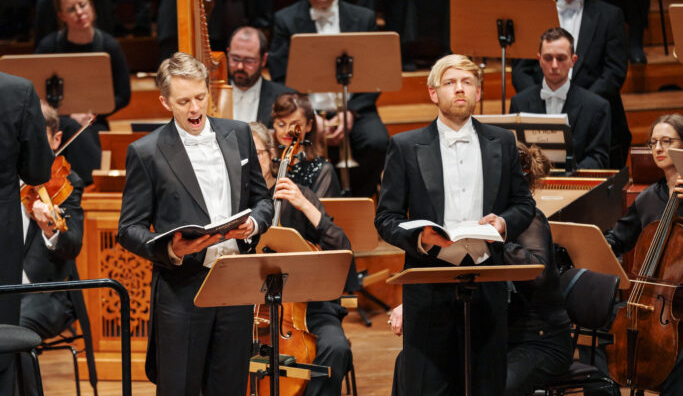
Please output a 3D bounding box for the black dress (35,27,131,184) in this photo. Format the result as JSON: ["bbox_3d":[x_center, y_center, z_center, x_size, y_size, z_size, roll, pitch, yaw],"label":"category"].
[{"bbox_3d":[-1.237,-0.399,26.907,0.490,0.850,0.580,-2,8,-6],"label":"black dress"}]

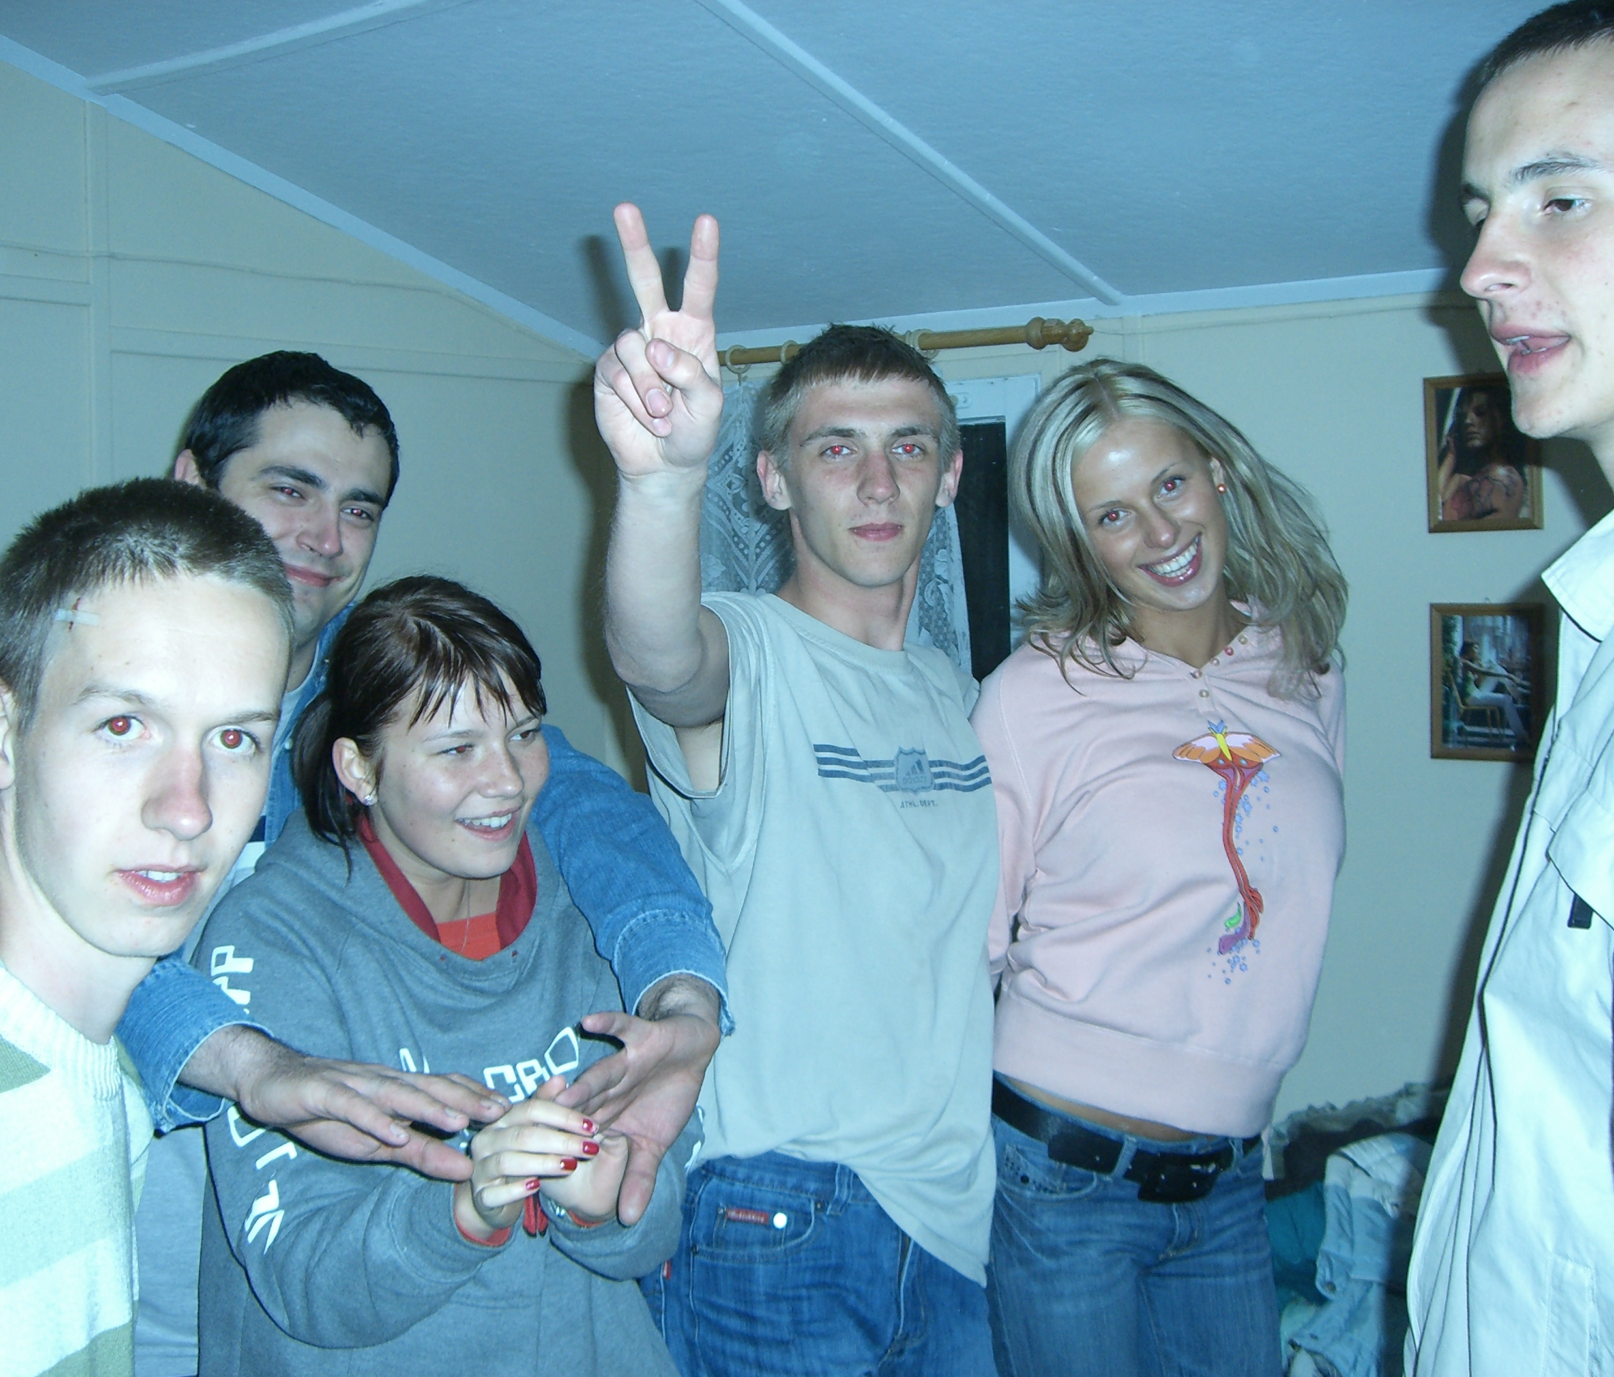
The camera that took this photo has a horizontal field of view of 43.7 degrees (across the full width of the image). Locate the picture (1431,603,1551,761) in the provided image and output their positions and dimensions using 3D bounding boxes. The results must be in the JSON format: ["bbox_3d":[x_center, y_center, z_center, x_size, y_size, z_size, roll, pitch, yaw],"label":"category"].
[{"bbox_3d":[0.795,-0.006,2.354,0.130,0.182,0.018,1,4,32],"label":"picture"}]

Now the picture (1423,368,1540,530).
[{"bbox_3d":[0.786,-0.273,2.341,0.130,0.182,0.018,1,4,32],"label":"picture"}]

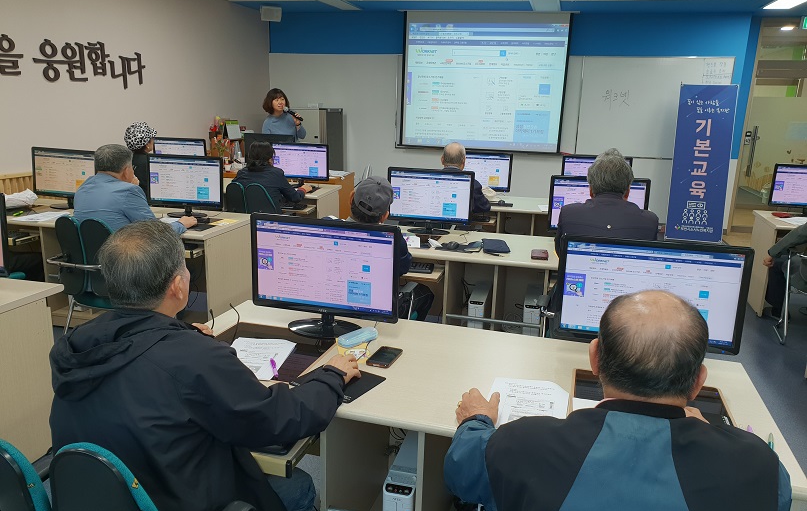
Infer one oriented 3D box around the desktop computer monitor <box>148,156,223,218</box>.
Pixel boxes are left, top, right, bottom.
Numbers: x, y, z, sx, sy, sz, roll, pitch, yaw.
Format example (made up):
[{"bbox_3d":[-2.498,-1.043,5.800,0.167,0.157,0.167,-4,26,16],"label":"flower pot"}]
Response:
[{"bbox_3d":[-1.495,-0.460,4.130,0.560,0.400,0.200,6,15,18],"label":"desktop computer monitor"}]

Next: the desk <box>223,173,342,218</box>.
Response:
[{"bbox_3d":[-1.599,-0.344,6.047,1.900,0.720,0.760,6,15,15],"label":"desk"}]

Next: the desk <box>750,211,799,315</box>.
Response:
[{"bbox_3d":[3.689,0.127,4.621,1.800,0.705,0.760,5,14,16],"label":"desk"}]

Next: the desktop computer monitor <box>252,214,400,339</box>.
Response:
[{"bbox_3d":[-0.286,0.074,2.254,0.575,0.425,0.220,6,15,15],"label":"desktop computer monitor"}]

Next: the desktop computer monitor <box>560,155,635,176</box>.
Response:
[{"bbox_3d":[1.682,-0.645,5.327,0.575,0.430,0.220,5,15,12],"label":"desktop computer monitor"}]

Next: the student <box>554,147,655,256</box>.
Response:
[{"bbox_3d":[0.861,0.207,2.703,0.520,1.320,0.750,5,14,16],"label":"student"}]

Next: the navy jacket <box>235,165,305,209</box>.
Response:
[{"bbox_3d":[-1.092,-0.493,5.104,0.580,0.560,0.480,7,15,20],"label":"navy jacket"}]

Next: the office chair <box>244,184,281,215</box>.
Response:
[{"bbox_3d":[-1.157,-0.212,5.191,0.550,0.840,0.580,6,15,19],"label":"office chair"}]

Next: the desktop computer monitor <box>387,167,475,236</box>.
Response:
[{"bbox_3d":[0.184,-0.363,4.037,0.575,0.422,0.220,5,15,12],"label":"desktop computer monitor"}]

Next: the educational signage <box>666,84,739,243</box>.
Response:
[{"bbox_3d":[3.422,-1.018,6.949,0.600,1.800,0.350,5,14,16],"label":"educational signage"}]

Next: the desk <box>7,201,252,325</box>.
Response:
[{"bbox_3d":[-2.036,0.064,4.254,1.800,0.705,0.760,4,14,11],"label":"desk"}]

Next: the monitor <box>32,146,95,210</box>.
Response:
[{"bbox_3d":[-2.541,-0.585,4.557,0.575,0.420,0.220,6,15,15],"label":"monitor"}]

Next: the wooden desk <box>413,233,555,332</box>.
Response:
[{"bbox_3d":[0.602,0.312,3.759,1.900,0.720,0.760,6,15,15],"label":"wooden desk"}]

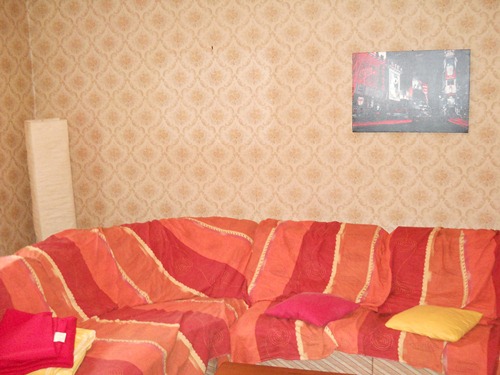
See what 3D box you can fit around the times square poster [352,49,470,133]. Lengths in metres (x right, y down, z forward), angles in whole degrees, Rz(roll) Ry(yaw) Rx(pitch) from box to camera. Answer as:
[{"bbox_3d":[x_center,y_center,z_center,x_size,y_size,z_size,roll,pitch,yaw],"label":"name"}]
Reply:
[{"bbox_3d":[0.982,-0.583,3.619,0.700,0.500,0.025,1,8,16],"label":"times square poster"}]

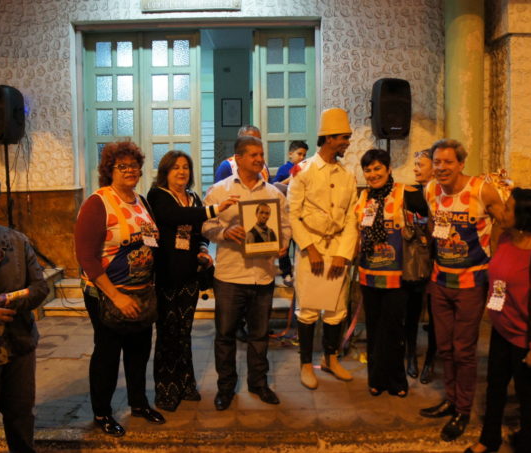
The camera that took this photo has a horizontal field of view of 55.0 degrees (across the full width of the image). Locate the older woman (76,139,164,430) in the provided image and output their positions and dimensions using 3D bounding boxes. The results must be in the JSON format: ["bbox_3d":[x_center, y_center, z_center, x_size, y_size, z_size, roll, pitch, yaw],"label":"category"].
[{"bbox_3d":[-0.857,0.337,2.990,0.500,1.660,0.380,-2,3,-38],"label":"older woman"}]

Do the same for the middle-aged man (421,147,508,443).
[{"bbox_3d":[1.162,0.316,2.989,0.520,1.653,0.380,0,2,27],"label":"middle-aged man"}]

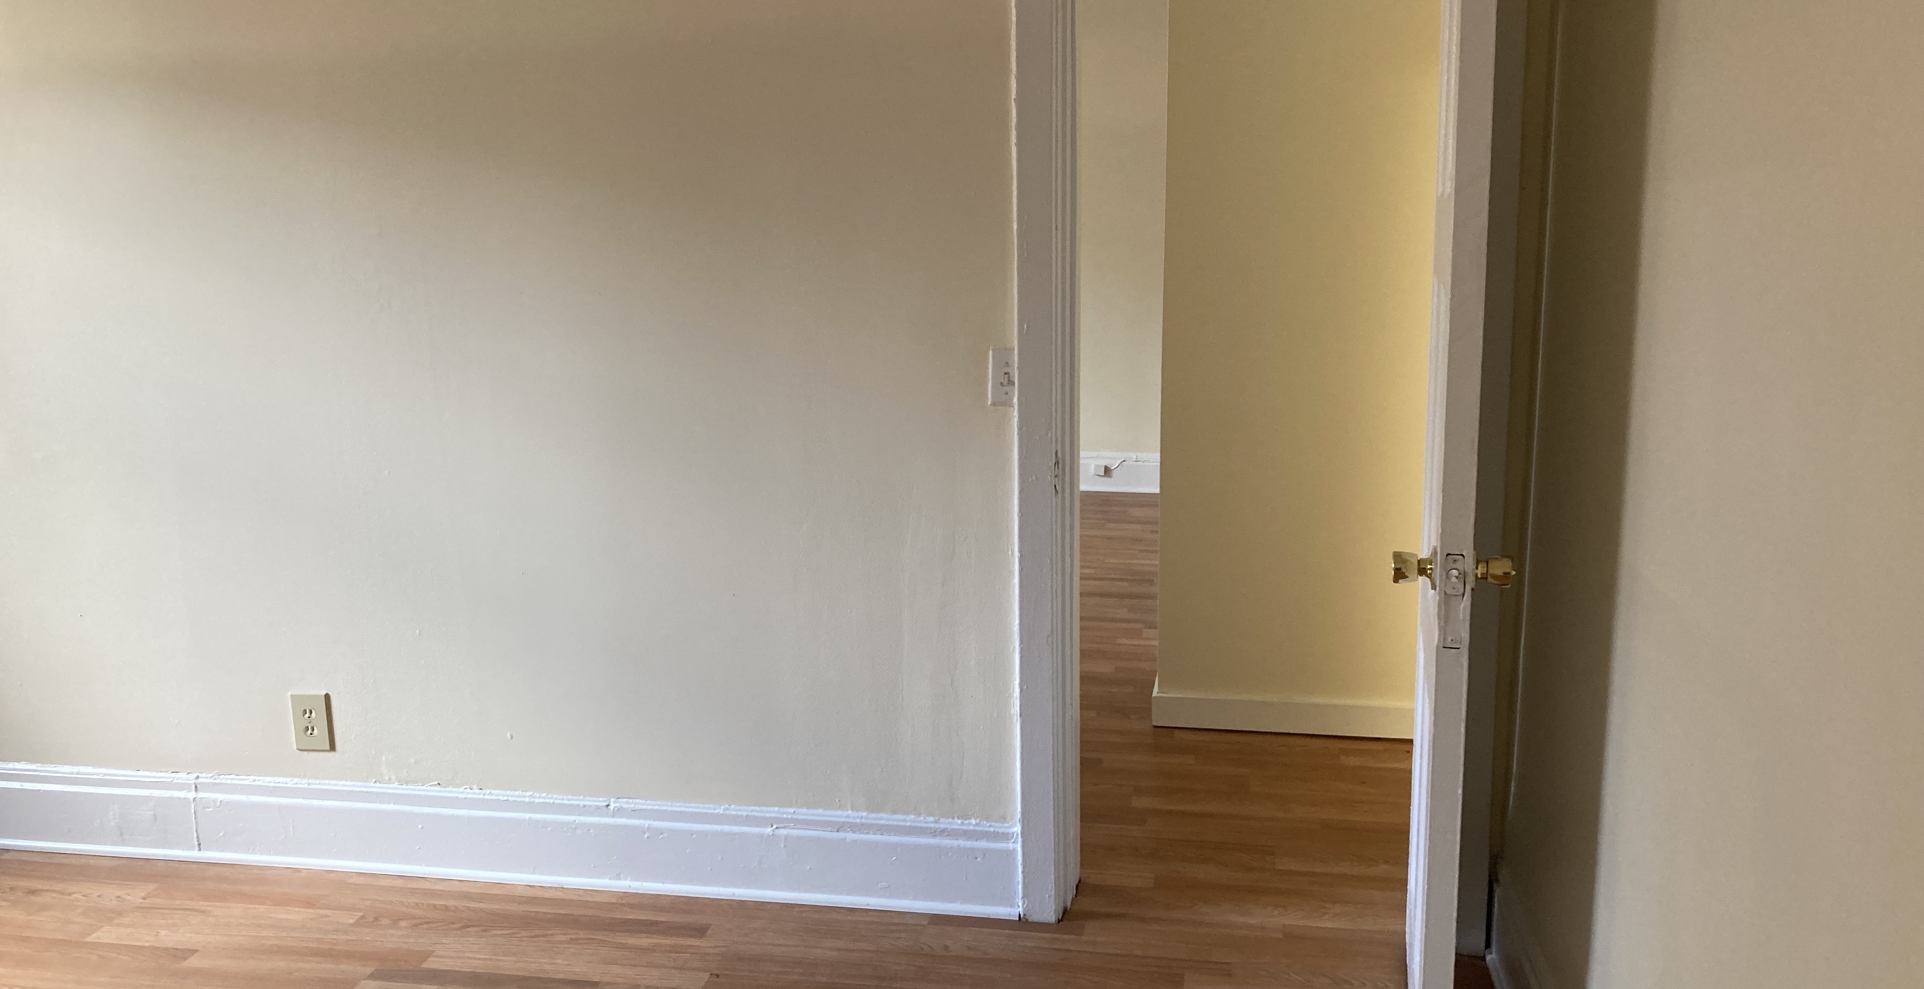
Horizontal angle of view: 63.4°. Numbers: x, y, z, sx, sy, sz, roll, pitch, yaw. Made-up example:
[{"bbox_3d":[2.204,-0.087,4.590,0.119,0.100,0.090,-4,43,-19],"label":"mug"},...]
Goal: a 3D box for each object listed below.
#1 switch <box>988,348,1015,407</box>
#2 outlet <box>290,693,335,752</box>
[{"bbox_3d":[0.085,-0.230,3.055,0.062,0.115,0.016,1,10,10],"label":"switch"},{"bbox_3d":[-1.450,0.510,3.475,0.084,0.128,0.014,1,10,10],"label":"outlet"}]

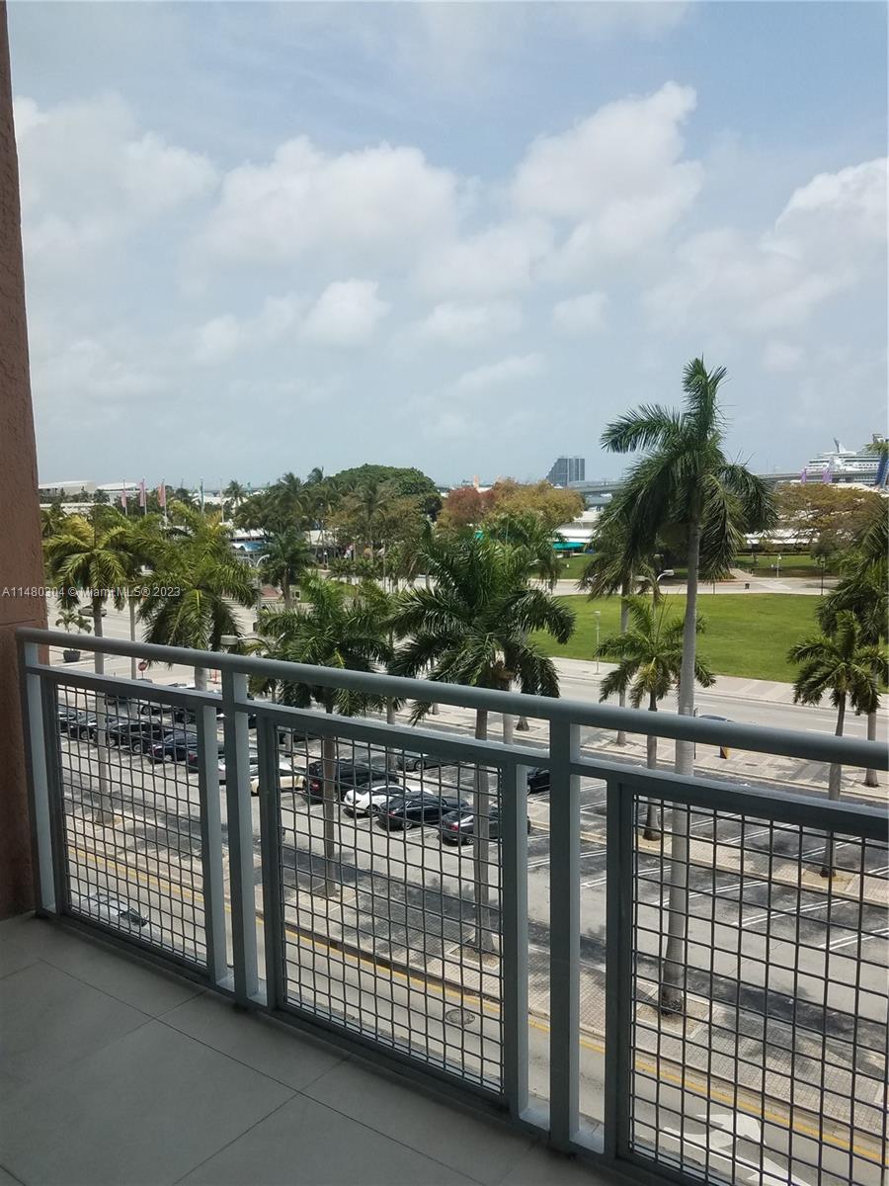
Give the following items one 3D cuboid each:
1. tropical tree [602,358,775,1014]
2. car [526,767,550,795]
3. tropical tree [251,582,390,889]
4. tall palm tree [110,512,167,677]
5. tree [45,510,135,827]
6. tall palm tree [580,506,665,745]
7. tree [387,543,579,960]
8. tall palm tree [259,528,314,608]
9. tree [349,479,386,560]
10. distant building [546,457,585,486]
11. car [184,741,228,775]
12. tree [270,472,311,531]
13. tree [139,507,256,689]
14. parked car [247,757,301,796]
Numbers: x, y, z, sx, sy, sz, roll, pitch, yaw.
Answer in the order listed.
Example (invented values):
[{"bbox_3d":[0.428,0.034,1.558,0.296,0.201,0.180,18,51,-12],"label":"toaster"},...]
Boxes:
[{"bbox_3d":[7.379,3.236,27.639,5.060,20.560,5.060,1,7,15],"label":"tropical tree"},{"bbox_3d":[5.456,10.495,51.906,4.650,1.460,1.830,-5,8,-31],"label":"car"},{"bbox_3d":[-5.272,6.168,37.598,5.900,13.600,5.900,-1,6,0],"label":"tropical tree"},{"bbox_3d":[-22.951,1.878,66.077,4.870,15.500,4.870,-3,7,-20],"label":"tall palm tree"},{"bbox_3d":[-17.639,3.760,45.603,4.540,16.200,4.540,-3,7,-22],"label":"tree"},{"bbox_3d":[11.608,2.274,58.134,5.450,15.510,5.450,0,7,11],"label":"tall palm tree"},{"bbox_3d":[1.393,5.488,31.872,6.530,15.310,6.530,-1,6,2],"label":"tree"},{"bbox_3d":[-21.574,-2.813,122.419,8.540,12.140,8.540,-2,7,-10],"label":"tall palm tree"},{"bbox_3d":[-13.911,-11.590,164.723,7.000,17.810,7.000,-1,6,0],"label":"tree"},{"bbox_3d":[162.902,-151.518,1198.452,51.920,61.020,32.000,0,7,8],"label":"distant building"},{"bbox_3d":[-13.424,10.267,56.266,4.650,1.470,1.830,-4,7,-25],"label":"car"},{"bbox_3d":[-27.901,-12.293,164.620,7.200,19.630,7.200,-1,6,0],"label":"tree"},{"bbox_3d":[-11.639,4.402,41.905,5.500,16.320,5.500,-1,6,0],"label":"tree"},{"bbox_3d":[-8.997,10.649,52.344,4.650,1.470,1.830,-4,7,-24],"label":"parked car"}]

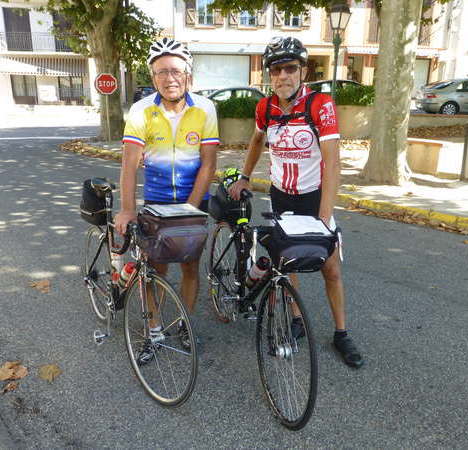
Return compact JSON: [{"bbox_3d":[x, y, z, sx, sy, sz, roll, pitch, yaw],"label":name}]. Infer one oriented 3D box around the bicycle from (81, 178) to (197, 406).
[{"bbox_3d":[-0.646,0.300,2.456,0.440,0.990,1.680,-3,15,-34],"label":"bicycle"}]

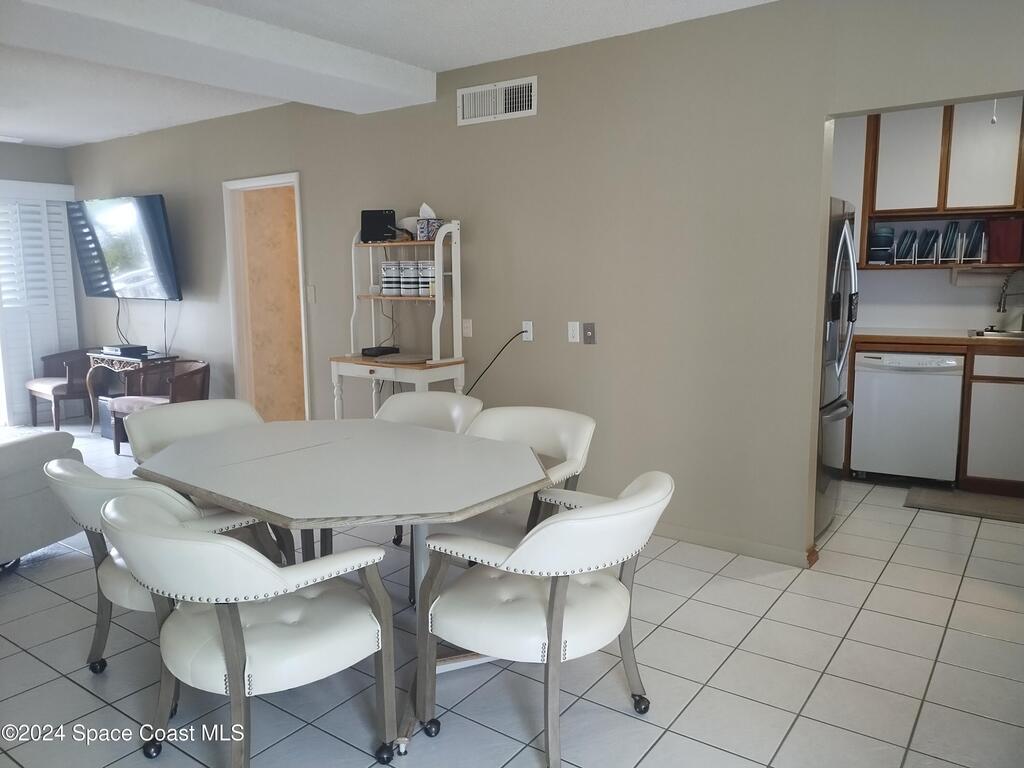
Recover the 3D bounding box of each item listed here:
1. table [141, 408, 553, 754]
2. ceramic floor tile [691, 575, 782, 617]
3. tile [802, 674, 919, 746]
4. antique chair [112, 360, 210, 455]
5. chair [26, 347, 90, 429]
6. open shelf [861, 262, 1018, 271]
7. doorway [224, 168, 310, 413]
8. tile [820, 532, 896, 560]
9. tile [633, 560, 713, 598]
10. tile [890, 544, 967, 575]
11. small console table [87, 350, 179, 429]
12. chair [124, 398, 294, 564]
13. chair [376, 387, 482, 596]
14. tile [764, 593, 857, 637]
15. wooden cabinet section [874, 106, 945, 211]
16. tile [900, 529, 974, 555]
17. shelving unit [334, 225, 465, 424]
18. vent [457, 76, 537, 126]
[{"bbox_3d":[-0.594,0.614,2.599,1.540,0.747,1.040,6,10,39],"label":"table"},{"bbox_3d":[0.962,0.900,3.133,0.297,0.010,0.297,5,10,36],"label":"ceramic floor tile"},{"bbox_3d":[1.102,1.023,2.327,0.301,0.010,0.301,5,10,36],"label":"tile"},{"bbox_3d":[-2.682,0.187,5.758,0.580,0.710,0.610,6,10,35],"label":"antique chair"},{"bbox_3d":[-4.374,0.021,7.341,0.560,0.740,0.570,6,10,40],"label":"chair"},{"bbox_3d":[2.757,-0.760,4.799,0.920,0.030,0.300,6,10,35],"label":"open shelf"},{"bbox_3d":[-1.826,-0.493,5.632,0.905,2.085,0.130,6,10,35],"label":"doorway"},{"bbox_3d":[1.736,0.813,3.675,0.297,0.010,0.297,5,10,36],"label":"tile"},{"bbox_3d":[0.725,0.886,3.333,0.297,0.010,0.297,5,10,36],"label":"tile"},{"bbox_3d":[2.006,0.847,3.549,0.301,0.010,0.301,5,10,36],"label":"tile"},{"bbox_3d":[-3.422,0.112,6.676,1.012,0.740,0.308,5,10,36],"label":"small console table"},{"bbox_3d":[-1.338,0.521,3.277,0.610,0.794,0.634,-6,10,-35],"label":"chair"},{"bbox_3d":[-0.441,0.472,3.461,0.610,0.785,0.630,3,9,23],"label":"chair"},{"bbox_3d":[1.220,0.934,3.001,0.302,0.010,0.302,6,10,35],"label":"tile"},{"bbox_3d":[2.603,-1.448,4.801,0.363,0.646,0.300,5,10,36],"label":"wooden cabinet section"},{"bbox_3d":[2.180,0.813,3.804,0.302,0.010,0.302,6,10,35],"label":"tile"},{"bbox_3d":[-0.712,-0.125,4.560,0.785,1.703,0.374,5,10,36],"label":"shelving unit"},{"bbox_3d":[-0.109,-1.581,4.134,0.557,0.207,0.025,5,10,36],"label":"vent"}]

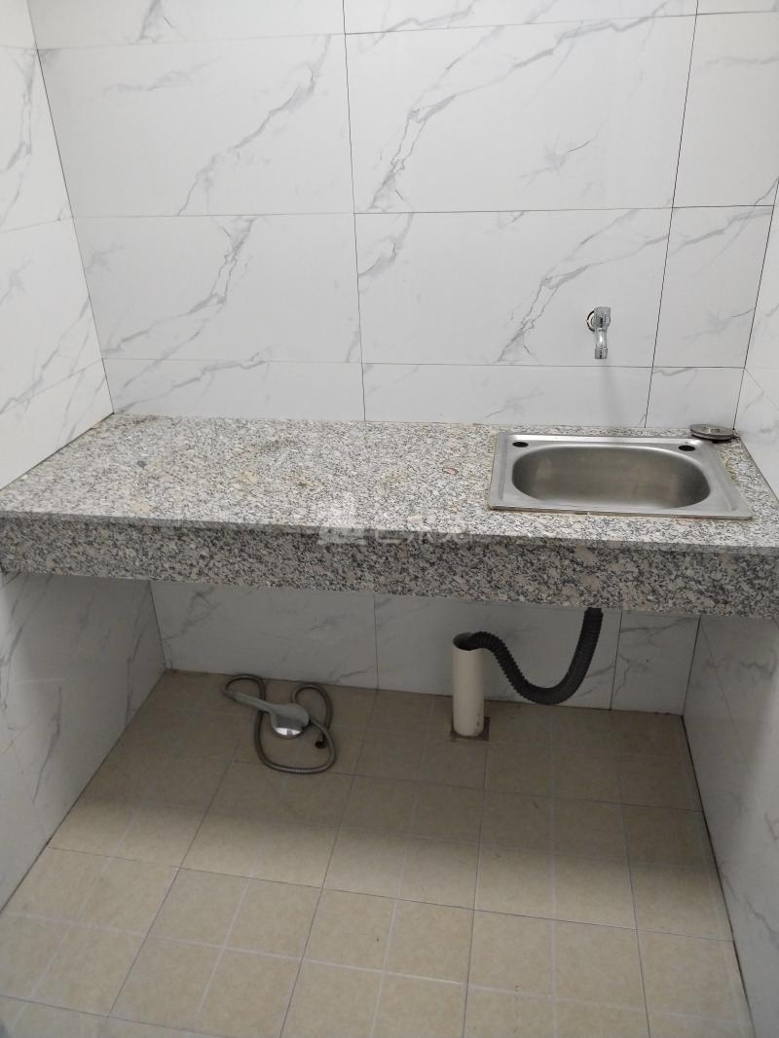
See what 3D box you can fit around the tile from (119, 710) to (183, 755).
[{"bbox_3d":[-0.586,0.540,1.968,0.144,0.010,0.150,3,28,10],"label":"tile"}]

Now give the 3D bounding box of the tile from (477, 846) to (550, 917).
[{"bbox_3d":[0.250,0.721,1.551,0.150,0.010,0.150,3,28,10],"label":"tile"}]

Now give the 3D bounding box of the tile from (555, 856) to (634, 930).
[{"bbox_3d":[0.397,0.729,1.526,0.150,0.010,0.150,3,28,10],"label":"tile"}]

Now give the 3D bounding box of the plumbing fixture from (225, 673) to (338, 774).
[{"bbox_3d":[-0.288,0.491,1.958,0.355,0.060,0.318,3,28,10],"label":"plumbing fixture"}]

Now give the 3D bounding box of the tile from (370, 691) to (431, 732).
[{"bbox_3d":[0.033,0.501,1.999,0.150,0.010,0.155,3,28,10],"label":"tile"}]

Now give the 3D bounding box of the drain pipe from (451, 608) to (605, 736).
[{"bbox_3d":[0.302,0.324,1.768,0.317,0.500,0.176,3,28,10],"label":"drain pipe"}]

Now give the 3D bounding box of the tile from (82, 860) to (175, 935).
[{"bbox_3d":[-0.513,0.751,1.545,0.150,0.010,0.150,3,28,10],"label":"tile"}]

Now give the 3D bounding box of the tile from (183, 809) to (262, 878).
[{"bbox_3d":[-0.341,0.689,1.652,0.150,0.010,0.150,3,28,10],"label":"tile"}]

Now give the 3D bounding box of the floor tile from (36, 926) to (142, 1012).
[{"bbox_3d":[-0.540,0.818,1.416,0.150,0.010,0.150,3,28,10],"label":"floor tile"}]

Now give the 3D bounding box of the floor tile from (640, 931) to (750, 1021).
[{"bbox_3d":[0.528,0.808,1.371,0.169,0.010,0.150,3,28,10],"label":"floor tile"}]

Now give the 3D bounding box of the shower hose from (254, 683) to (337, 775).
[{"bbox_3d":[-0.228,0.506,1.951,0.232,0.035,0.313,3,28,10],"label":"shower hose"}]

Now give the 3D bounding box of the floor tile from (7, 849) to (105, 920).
[{"bbox_3d":[-0.662,0.746,1.575,0.150,0.010,0.150,3,28,10],"label":"floor tile"}]

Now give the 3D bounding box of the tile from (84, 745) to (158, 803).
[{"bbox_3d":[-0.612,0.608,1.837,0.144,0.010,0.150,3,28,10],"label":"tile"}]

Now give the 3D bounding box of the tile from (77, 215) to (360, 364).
[{"bbox_3d":[-0.358,-0.486,1.659,0.600,0.300,0.010,3,28,10],"label":"tile"}]

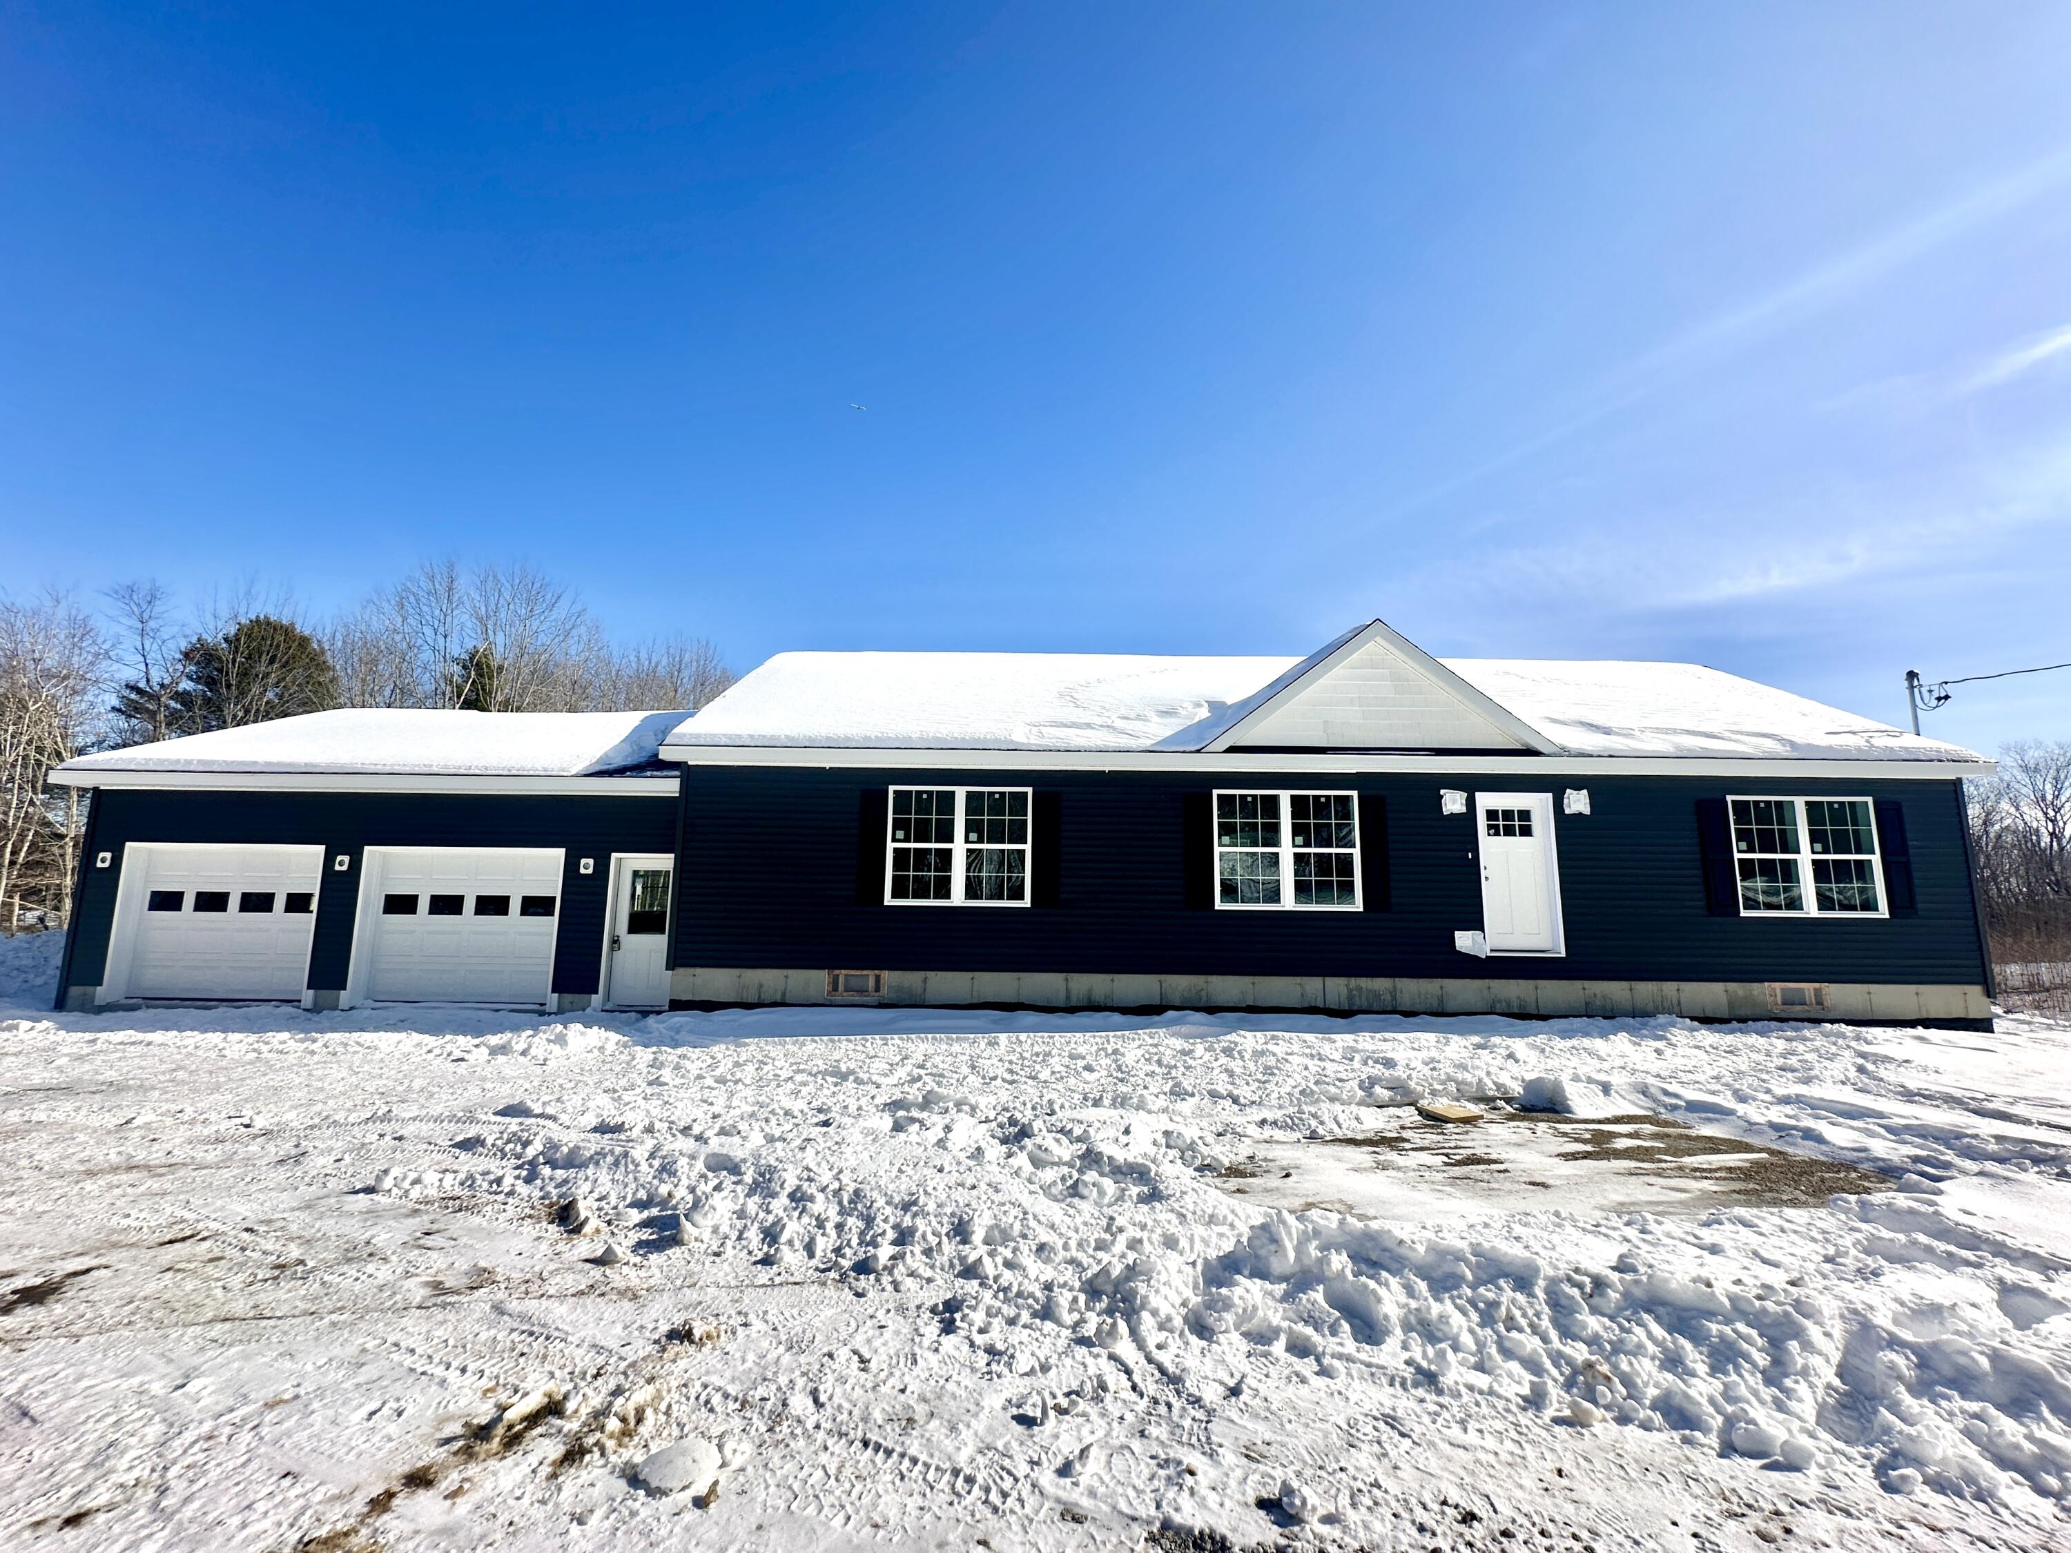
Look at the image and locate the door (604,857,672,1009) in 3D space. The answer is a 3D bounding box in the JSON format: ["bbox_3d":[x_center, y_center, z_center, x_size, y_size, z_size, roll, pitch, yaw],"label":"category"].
[{"bbox_3d":[-5.446,2.180,11.719,0.940,2.060,0.080,1,-8,1],"label":"door"}]

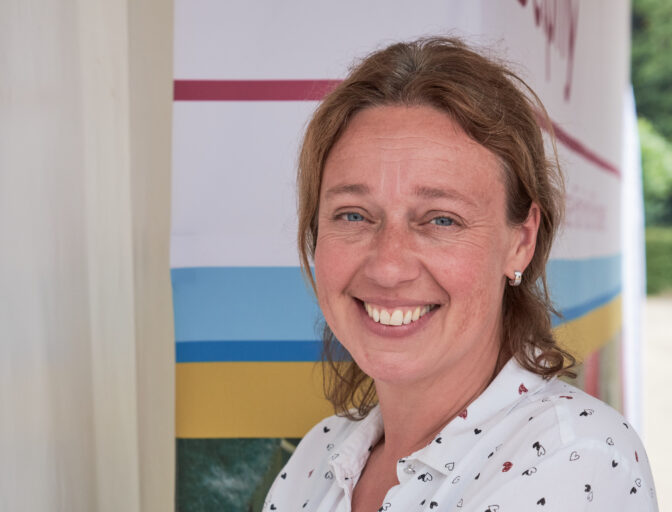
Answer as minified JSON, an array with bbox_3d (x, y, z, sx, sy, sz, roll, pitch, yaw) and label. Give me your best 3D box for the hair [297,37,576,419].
[{"bbox_3d":[0.073,-0.021,1.340,0.200,0.280,0.210,2,2,18],"label":"hair"}]

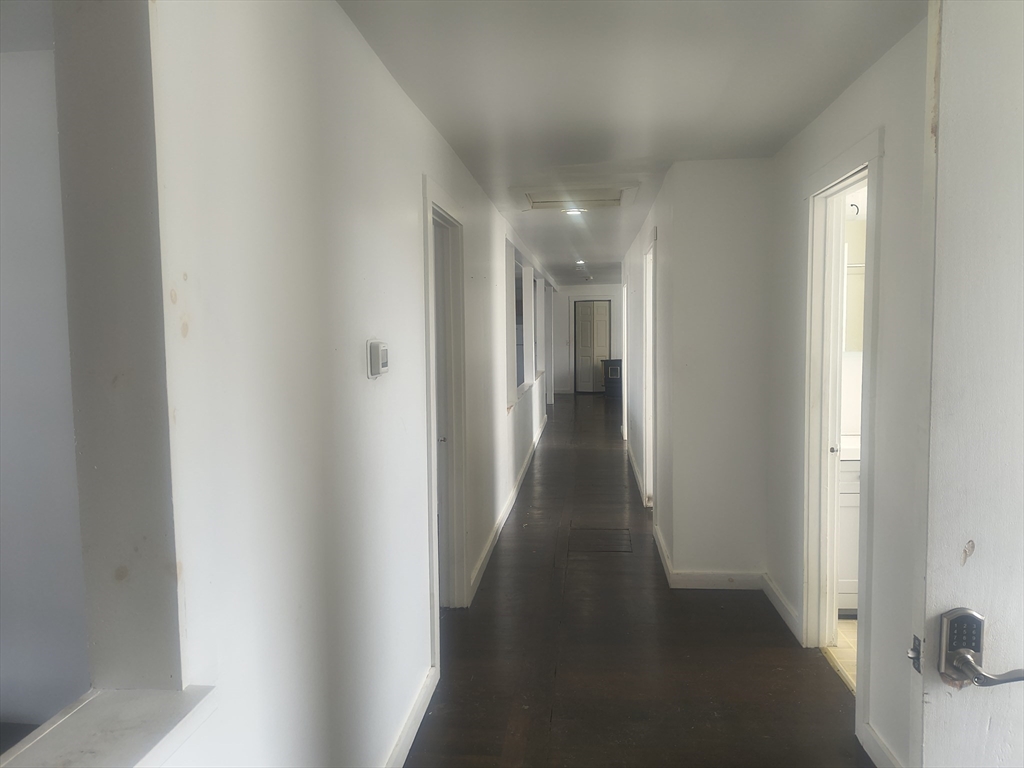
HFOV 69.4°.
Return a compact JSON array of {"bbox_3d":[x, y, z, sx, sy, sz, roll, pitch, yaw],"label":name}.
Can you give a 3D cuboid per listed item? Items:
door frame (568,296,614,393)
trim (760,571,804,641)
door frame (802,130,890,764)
[{"bbox_3d":[1.764,-0.859,16.389,1.012,2.160,0.120,0,4,6],"label":"door frame"},{"bbox_3d":[1.399,1.152,3.853,0.020,0.090,0.665,0,4,6],"label":"trim"},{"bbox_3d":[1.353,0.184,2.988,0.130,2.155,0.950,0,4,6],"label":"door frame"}]

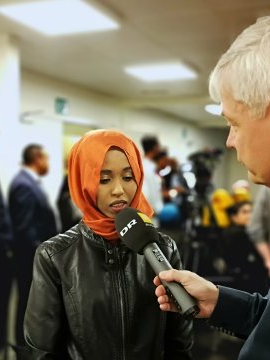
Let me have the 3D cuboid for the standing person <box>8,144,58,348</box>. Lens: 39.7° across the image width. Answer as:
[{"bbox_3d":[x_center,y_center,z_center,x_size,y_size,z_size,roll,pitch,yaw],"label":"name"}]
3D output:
[{"bbox_3d":[-0.828,0.586,3.040,0.340,1.750,0.500,-2,2,-35],"label":"standing person"}]

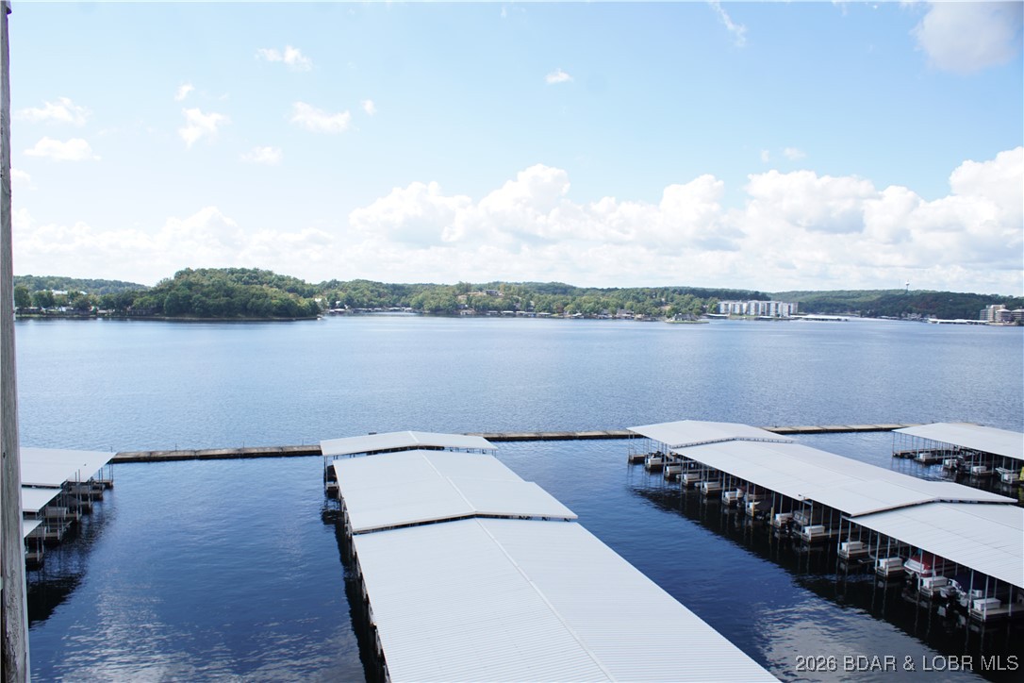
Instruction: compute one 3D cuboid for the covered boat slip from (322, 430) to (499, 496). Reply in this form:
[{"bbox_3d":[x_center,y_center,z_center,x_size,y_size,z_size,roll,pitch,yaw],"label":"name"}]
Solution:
[{"bbox_3d":[-13.210,15.020,98.020,21.410,5.700,8.470,0,3,-16],"label":"covered boat slip"}]

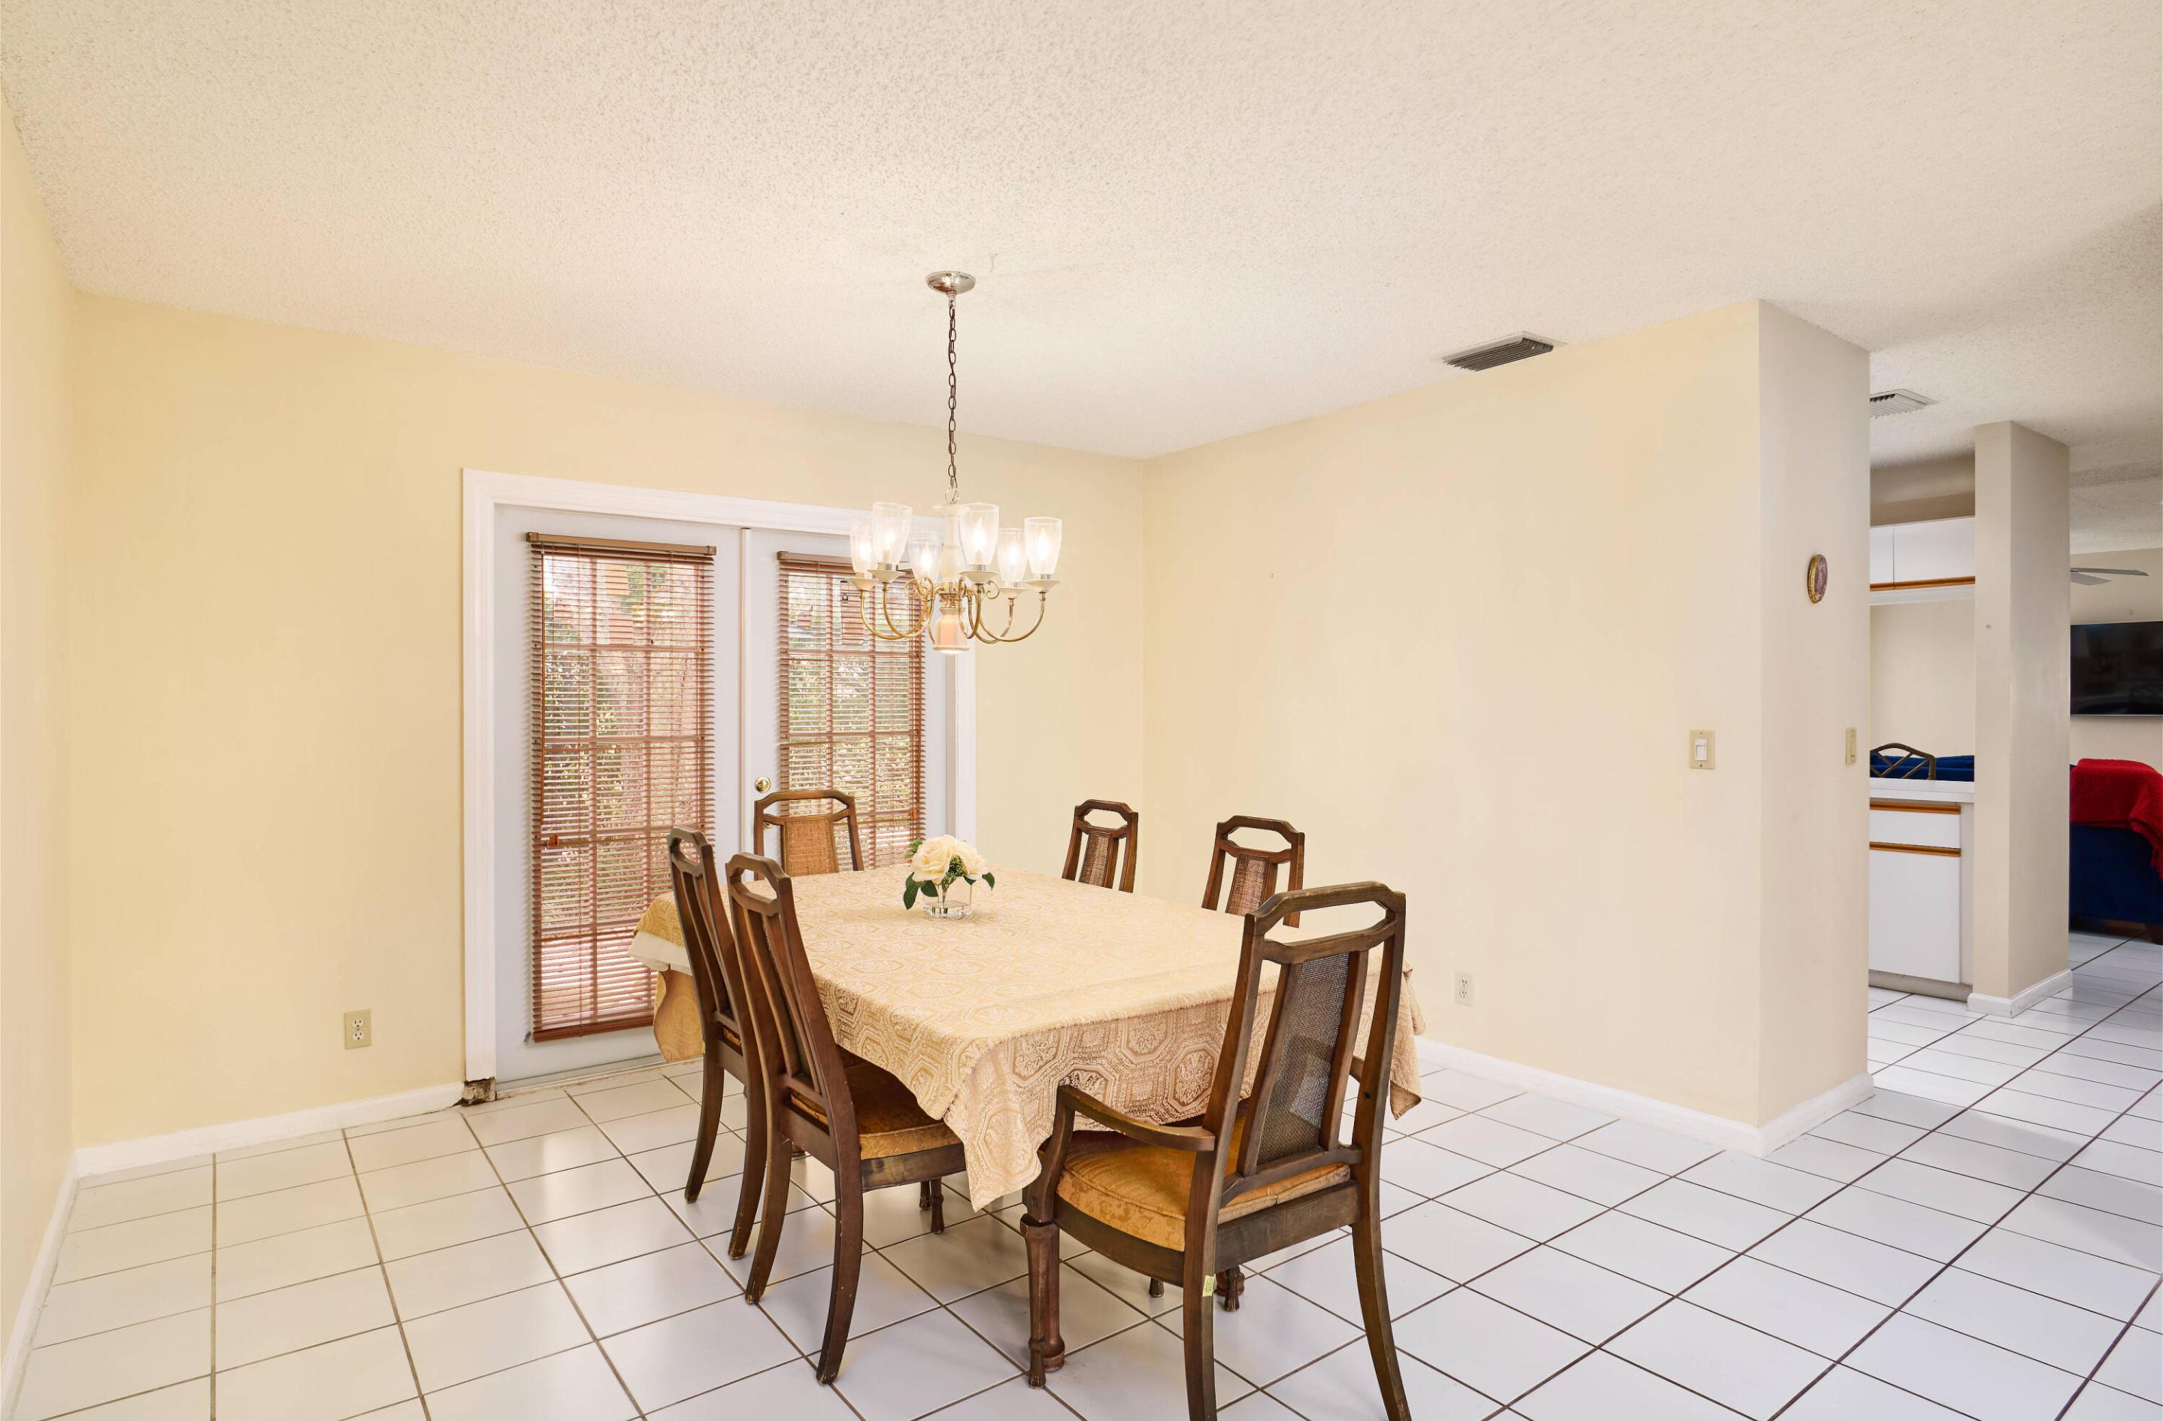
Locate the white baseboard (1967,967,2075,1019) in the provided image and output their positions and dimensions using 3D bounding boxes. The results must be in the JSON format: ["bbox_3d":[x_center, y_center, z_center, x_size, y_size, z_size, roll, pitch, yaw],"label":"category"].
[{"bbox_3d":[4.149,1.231,4.969,0.880,0.080,0.165,0,0,-37],"label":"white baseboard"}]

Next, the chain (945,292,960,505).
[{"bbox_3d":[-0.351,-0.838,3.040,0.034,0.580,0.034,0,0,-37],"label":"chain"}]

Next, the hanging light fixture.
[{"bbox_3d":[-0.350,-0.658,3.040,0.600,1.004,0.600,0,0,0],"label":"hanging light fixture"}]

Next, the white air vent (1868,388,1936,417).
[{"bbox_3d":[3.034,-1.179,4.337,0.320,0.030,0.340,0,0,-37],"label":"white air vent"}]

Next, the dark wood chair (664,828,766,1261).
[{"bbox_3d":[-0.733,0.782,2.891,0.610,0.985,0.490,0,0,-37],"label":"dark wood chair"}]

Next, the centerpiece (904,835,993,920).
[{"bbox_3d":[-0.348,0.428,2.950,0.225,0.202,0.215,0,0,-7],"label":"centerpiece"}]

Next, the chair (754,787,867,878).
[{"bbox_3d":[-0.837,0.783,3.837,0.550,0.985,0.630,0,0,-33],"label":"chair"}]

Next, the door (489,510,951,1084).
[{"bbox_3d":[-1.276,0.291,4.310,1.755,1.935,0.080,0,0,-37],"label":"door"}]

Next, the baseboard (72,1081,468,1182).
[{"bbox_3d":[-2.390,1.251,3.385,0.950,0.080,0.016,0,0,-37],"label":"baseboard"}]

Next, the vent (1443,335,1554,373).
[{"bbox_3d":[1.358,-1.155,3.657,0.210,0.030,0.330,0,0,-37],"label":"vent"}]

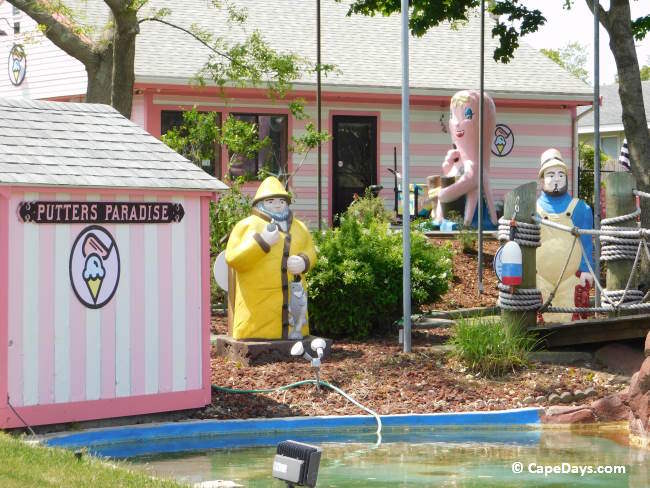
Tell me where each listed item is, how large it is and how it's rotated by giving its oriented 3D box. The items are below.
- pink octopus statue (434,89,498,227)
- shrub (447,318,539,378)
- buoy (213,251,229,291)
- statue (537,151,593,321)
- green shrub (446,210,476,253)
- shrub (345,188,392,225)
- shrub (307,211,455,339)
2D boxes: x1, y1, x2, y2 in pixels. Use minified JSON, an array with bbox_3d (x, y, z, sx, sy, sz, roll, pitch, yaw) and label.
[{"bbox_3d":[2.434,-1.488,43.300,1.000,2.374,1.000,0,1,38],"label":"pink octopus statue"},{"bbox_3d":[1.540,0.937,23.000,0.800,0.548,0.700,0,1,0],"label":"shrub"},{"bbox_3d":[-0.865,0.264,24.600,0.400,0.420,0.360,0,1,0],"label":"buoy"},{"bbox_3d":[2.436,-0.071,25.500,0.620,1.793,0.500,0,1,12],"label":"statue"},{"bbox_3d":[1.979,-0.181,36.500,0.430,0.609,0.420,0,1,0],"label":"green shrub"},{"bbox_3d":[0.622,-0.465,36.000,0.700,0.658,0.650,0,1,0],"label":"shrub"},{"bbox_3d":[0.540,0.304,25.900,1.520,1.338,1.400,0,1,0],"label":"shrub"}]

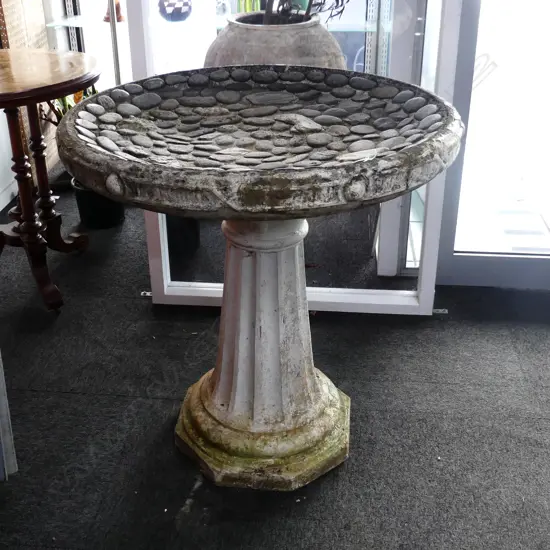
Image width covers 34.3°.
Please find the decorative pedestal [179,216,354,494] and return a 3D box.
[{"bbox_3d":[-0.020,0.118,1.949,0.398,0.545,0.398,3,28,6],"label":"decorative pedestal"}]

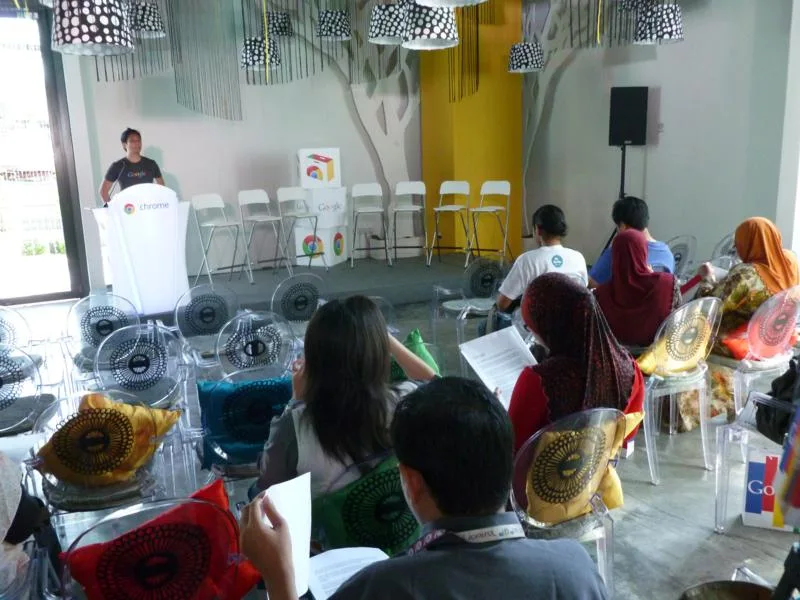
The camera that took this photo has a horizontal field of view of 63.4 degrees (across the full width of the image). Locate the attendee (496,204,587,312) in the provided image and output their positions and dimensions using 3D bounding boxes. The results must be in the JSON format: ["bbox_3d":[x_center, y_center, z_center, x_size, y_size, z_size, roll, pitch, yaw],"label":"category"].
[{"bbox_3d":[1.133,-0.159,5.425,0.520,1.260,0.800,-7,13,-24],"label":"attendee"}]

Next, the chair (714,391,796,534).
[{"bbox_3d":[1.699,0.580,2.639,0.540,0.940,0.550,-7,13,-24],"label":"chair"}]

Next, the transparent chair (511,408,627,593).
[{"bbox_3d":[0.460,0.717,2.178,0.540,0.940,0.550,-8,15,-22],"label":"transparent chair"}]

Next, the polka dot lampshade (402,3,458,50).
[{"bbox_3d":[0.207,-1.863,4.400,0.380,0.290,0.380,-2,12,0],"label":"polka dot lampshade"}]

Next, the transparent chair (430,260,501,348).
[{"bbox_3d":[0.577,0.073,5.117,0.540,0.940,0.550,-7,13,-24],"label":"transparent chair"}]

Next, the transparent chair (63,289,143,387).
[{"bbox_3d":[-1.813,0.388,4.029,0.540,0.940,0.550,-7,13,-25],"label":"transparent chair"}]

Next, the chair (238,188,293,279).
[{"bbox_3d":[-1.510,-0.694,7.036,0.450,0.950,0.480,-13,18,-38],"label":"chair"}]

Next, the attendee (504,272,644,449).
[{"bbox_3d":[0.444,0.513,2.332,0.500,1.260,0.720,-8,16,-24],"label":"attendee"}]

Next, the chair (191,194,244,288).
[{"bbox_3d":[-1.918,-0.621,6.794,0.480,0.950,0.450,12,20,42],"label":"chair"}]

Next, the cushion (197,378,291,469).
[{"bbox_3d":[-0.613,0.496,2.600,0.390,0.340,0.140,-5,21,-18],"label":"cushion"}]

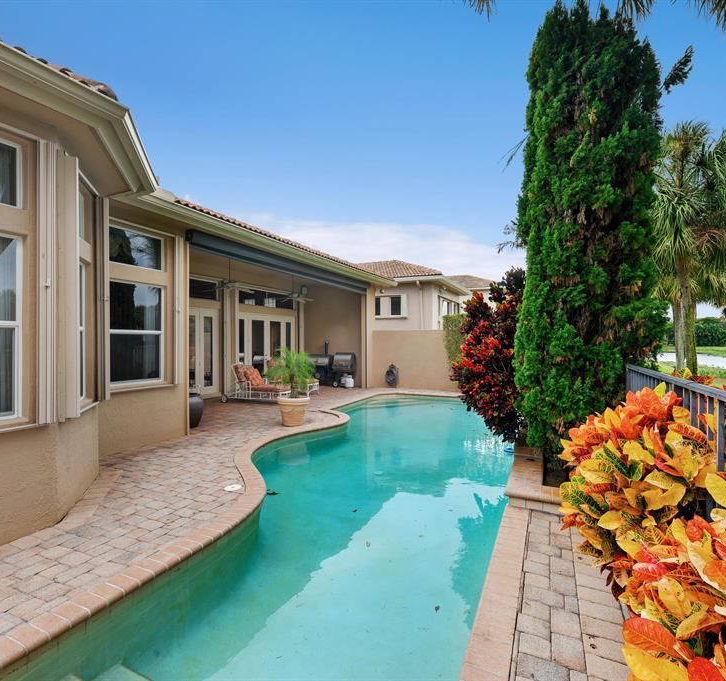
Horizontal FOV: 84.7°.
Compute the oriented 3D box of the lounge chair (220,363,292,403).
[{"bbox_3d":[-2.862,1.146,10.796,1.750,1.030,0.700,0,0,11],"label":"lounge chair"}]

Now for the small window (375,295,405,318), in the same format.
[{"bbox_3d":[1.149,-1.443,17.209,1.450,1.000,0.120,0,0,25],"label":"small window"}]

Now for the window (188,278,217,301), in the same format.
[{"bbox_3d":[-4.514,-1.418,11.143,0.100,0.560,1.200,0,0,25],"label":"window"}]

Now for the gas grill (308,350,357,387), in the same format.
[{"bbox_3d":[-1.090,1.045,14.527,1.680,1.240,0.680,0,0,25],"label":"gas grill"}]

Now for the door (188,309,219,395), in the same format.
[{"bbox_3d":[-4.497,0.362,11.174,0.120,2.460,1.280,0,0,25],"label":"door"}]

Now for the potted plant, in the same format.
[{"bbox_3d":[-1.375,0.879,7.792,0.930,1.540,0.930,0,0,0],"label":"potted plant"}]

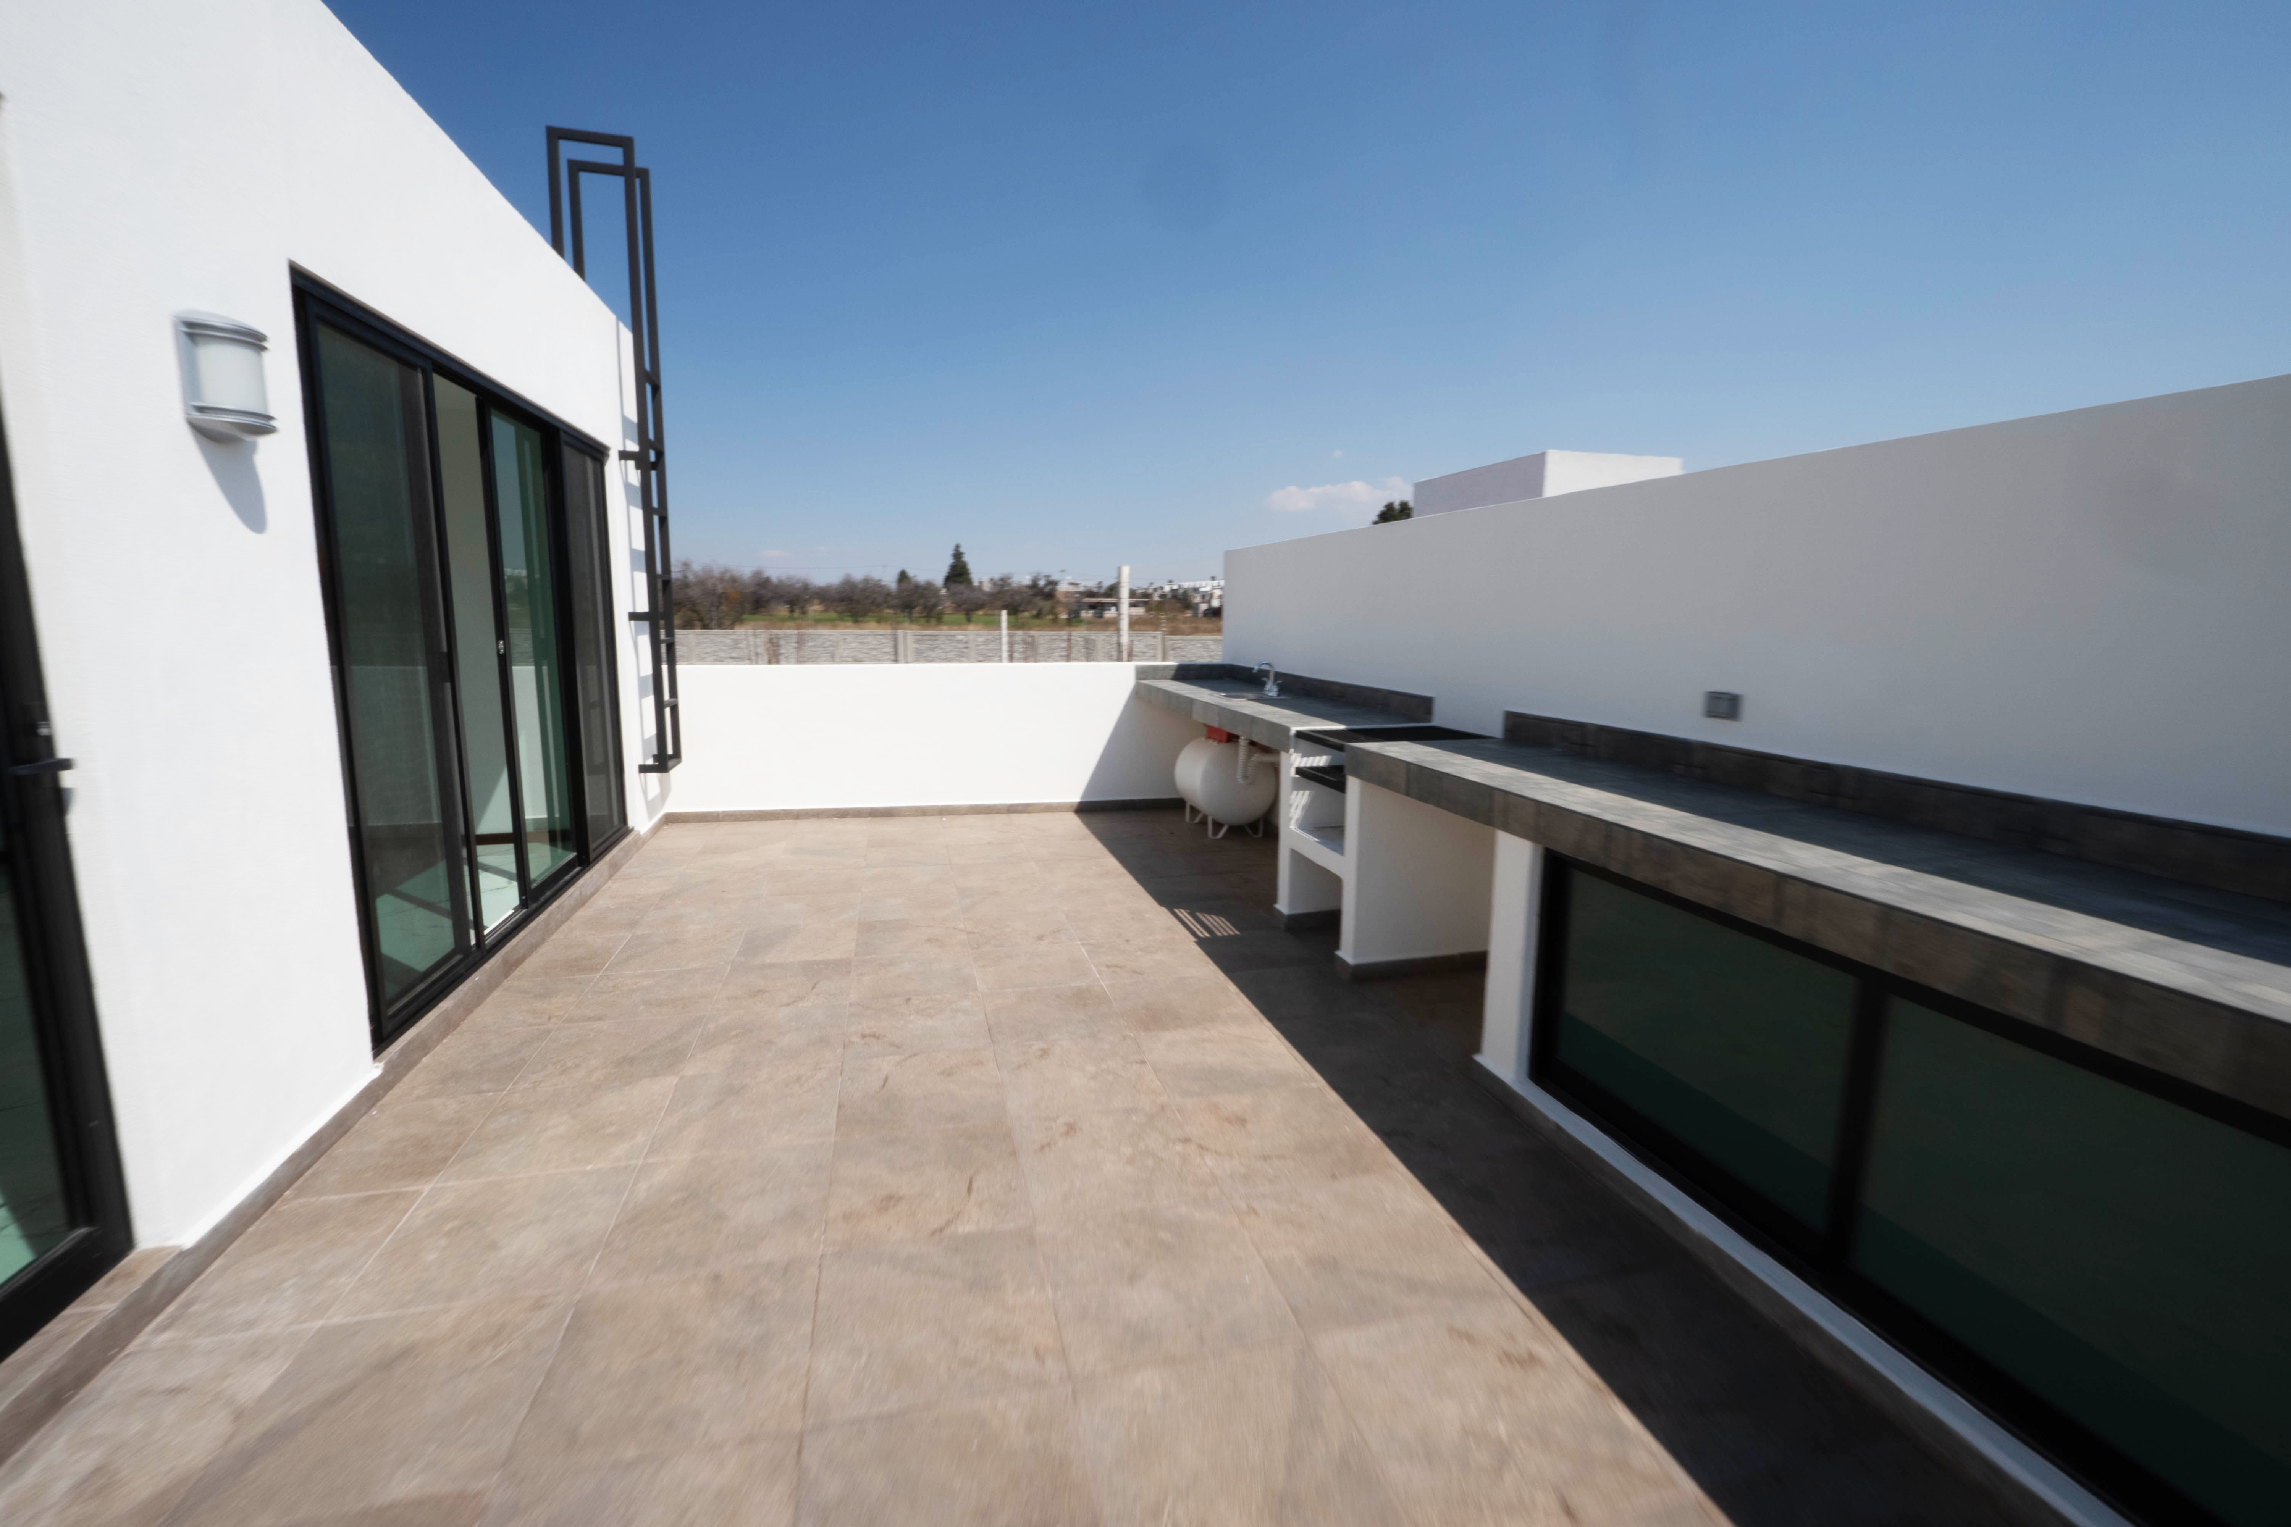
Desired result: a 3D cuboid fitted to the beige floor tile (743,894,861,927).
[{"bbox_3d":[-1.546,0.670,4.383,0.450,0.010,0.450,-1,9,-15],"label":"beige floor tile"}]

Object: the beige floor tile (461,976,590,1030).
[{"bbox_3d":[-2.136,0.831,3.324,0.302,0.012,0.446,-1,9,-15],"label":"beige floor tile"}]

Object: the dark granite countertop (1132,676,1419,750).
[{"bbox_3d":[0.623,-0.308,5.475,0.731,0.110,2.705,-1,9,-15],"label":"dark granite countertop"}]

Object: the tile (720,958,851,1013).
[{"bbox_3d":[-1.302,0.805,3.475,0.450,0.010,0.452,-1,9,-15],"label":"tile"}]

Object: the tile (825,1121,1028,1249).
[{"bbox_3d":[-0.530,1.017,2.326,0.450,0.010,0.450,-1,9,-15],"label":"tile"}]

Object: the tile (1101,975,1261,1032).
[{"bbox_3d":[0.123,0.870,3.451,0.451,0.012,0.447,-1,9,-15],"label":"tile"}]

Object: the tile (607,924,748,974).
[{"bbox_3d":[-1.871,0.750,3.833,0.450,0.010,0.450,-1,9,-15],"label":"tile"}]

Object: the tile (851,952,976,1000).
[{"bbox_3d":[-0.876,0.804,3.629,0.450,0.010,0.450,-1,9,-15],"label":"tile"}]

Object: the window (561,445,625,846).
[{"bbox_3d":[-2.747,-0.566,4.762,0.040,1.917,0.625,-1,9,-15],"label":"window"}]

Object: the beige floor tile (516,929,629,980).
[{"bbox_3d":[-2.236,0.757,3.738,0.300,0.010,0.450,-1,9,-15],"label":"beige floor tile"}]

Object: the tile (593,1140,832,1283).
[{"bbox_3d":[-0.978,1.032,2.221,0.449,0.012,0.453,-1,9,-15],"label":"tile"}]

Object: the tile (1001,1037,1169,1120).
[{"bbox_3d":[-0.205,0.937,2.875,0.450,0.010,0.450,-1,9,-15],"label":"tile"}]

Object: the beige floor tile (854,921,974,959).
[{"bbox_3d":[-0.999,0.741,4.091,0.451,0.012,0.458,-1,9,-15],"label":"beige floor tile"}]

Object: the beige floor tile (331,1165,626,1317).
[{"bbox_3d":[-1.393,1.021,2.065,0.450,0.010,0.452,-1,9,-15],"label":"beige floor tile"}]

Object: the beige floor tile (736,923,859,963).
[{"bbox_3d":[-1.417,0.736,3.907,0.450,0.010,0.452,-1,9,-15],"label":"beige floor tile"}]

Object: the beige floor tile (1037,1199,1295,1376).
[{"bbox_3d":[0.026,1.090,2.016,0.453,0.012,0.447,-1,9,-15],"label":"beige floor tile"}]

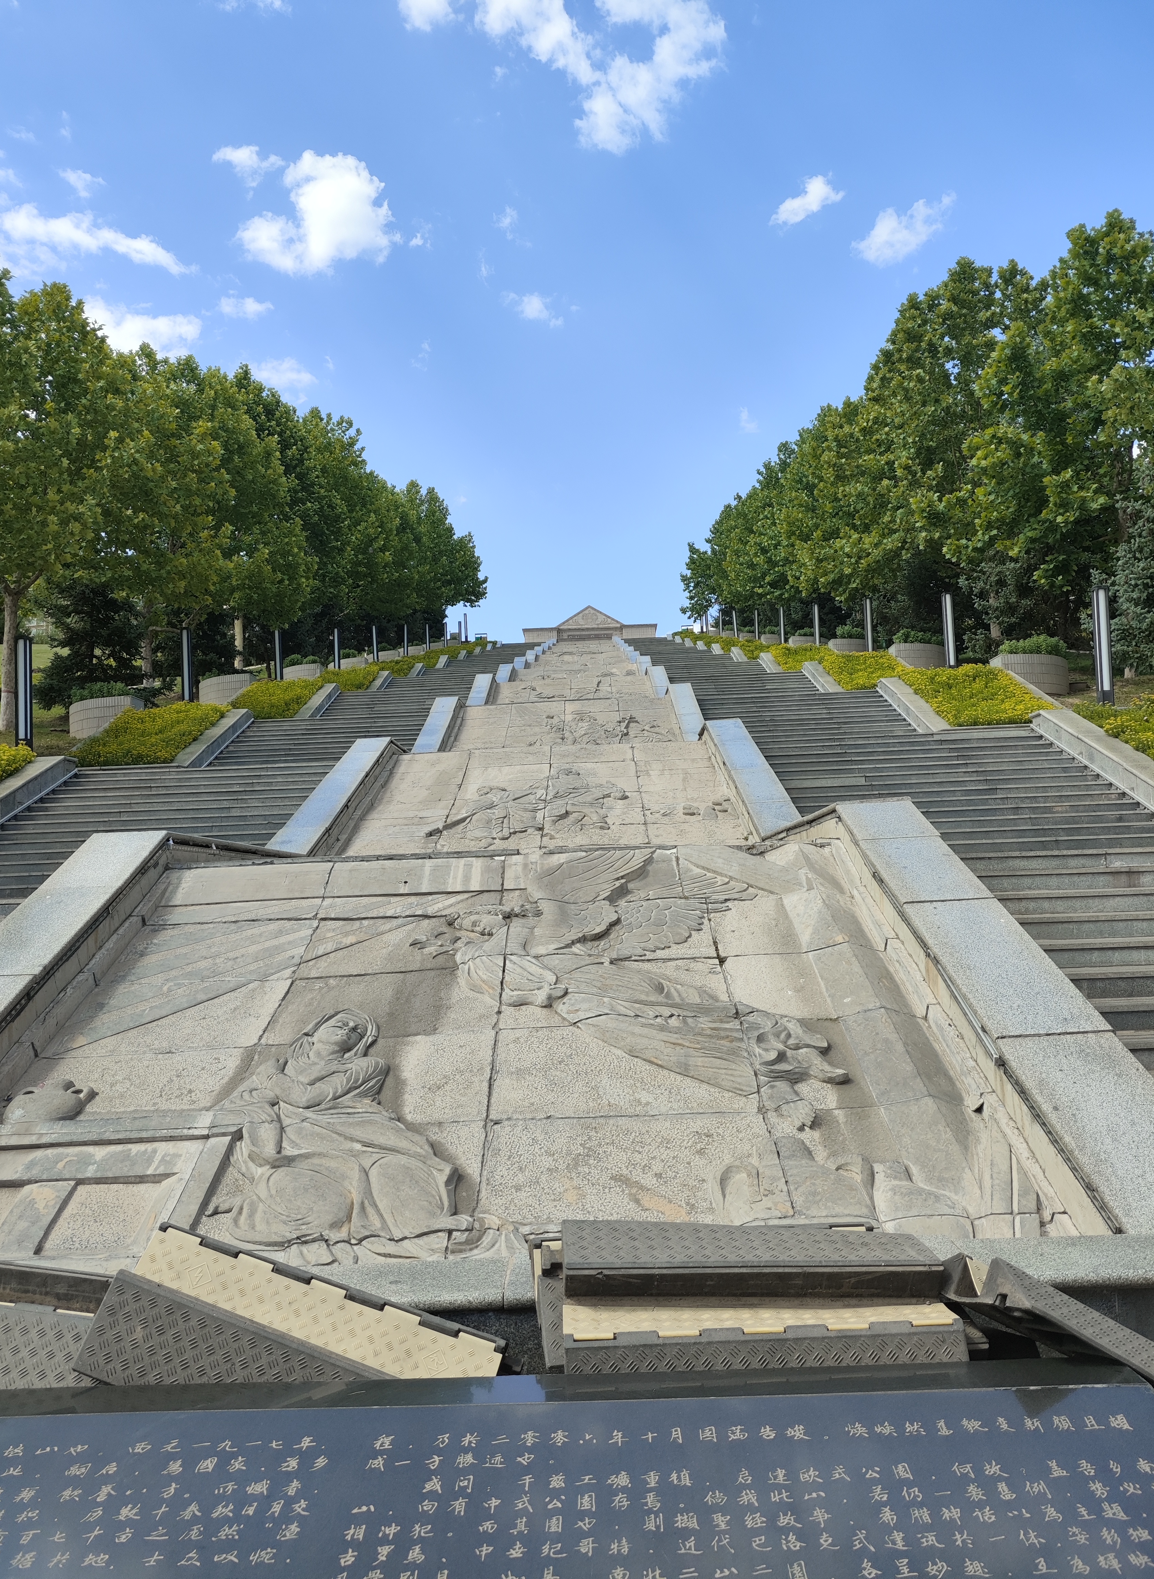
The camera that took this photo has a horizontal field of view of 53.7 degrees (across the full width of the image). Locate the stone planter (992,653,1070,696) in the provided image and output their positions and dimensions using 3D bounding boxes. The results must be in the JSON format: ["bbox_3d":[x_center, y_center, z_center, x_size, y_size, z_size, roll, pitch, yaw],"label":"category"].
[{"bbox_3d":[10.426,-2.548,25.944,1.984,0.853,1.375,-2,-4,1],"label":"stone planter"}]

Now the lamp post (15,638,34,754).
[{"bbox_3d":[-10.364,-1.770,21.356,0.213,2.227,0.213,-2,-4,1],"label":"lamp post"}]

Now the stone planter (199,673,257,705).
[{"bbox_3d":[-10.777,-2.947,34.925,1.984,0.853,1.375,-2,-4,1],"label":"stone planter"}]

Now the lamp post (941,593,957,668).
[{"bbox_3d":[9.707,-3.997,29.617,0.213,2.227,0.213,-2,-4,1],"label":"lamp post"}]

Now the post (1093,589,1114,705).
[{"bbox_3d":[9.615,-2.592,20.792,0.213,2.227,0.213,-2,-4,1],"label":"post"}]

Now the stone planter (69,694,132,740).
[{"bbox_3d":[-10.960,-1.570,26.279,1.984,0.853,1.375,-2,-4,1],"label":"stone planter"}]

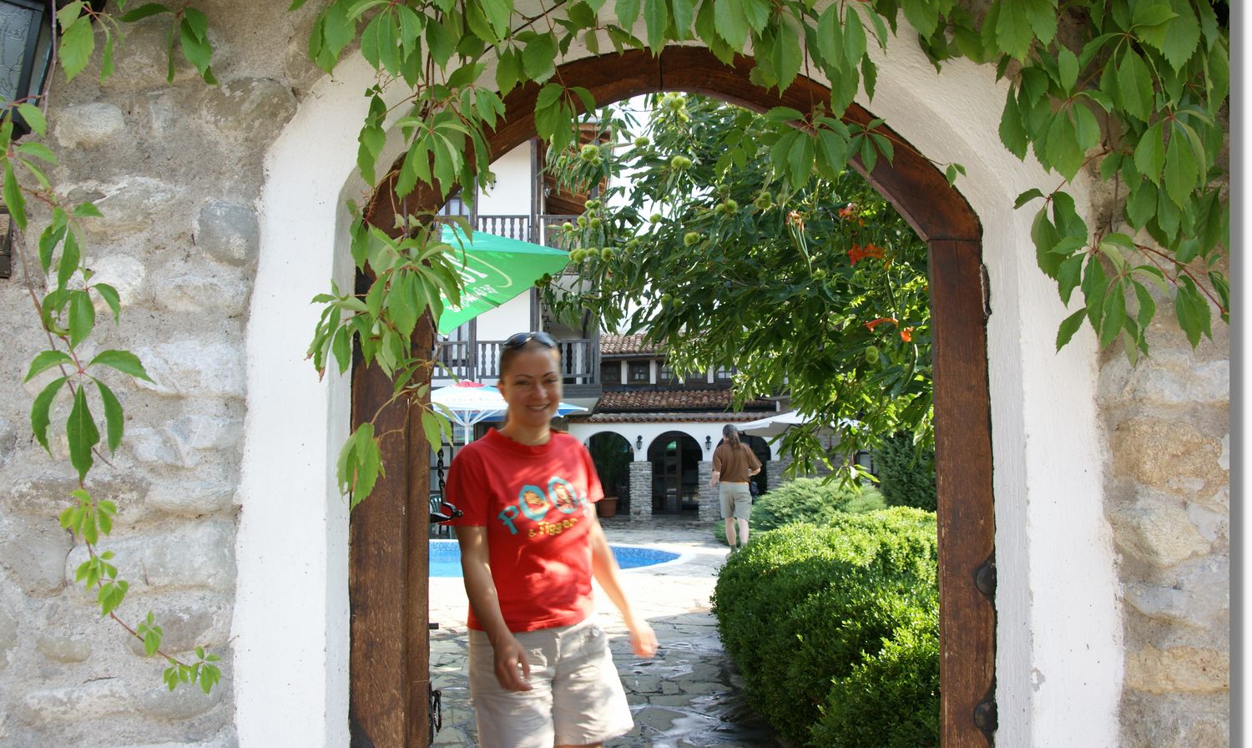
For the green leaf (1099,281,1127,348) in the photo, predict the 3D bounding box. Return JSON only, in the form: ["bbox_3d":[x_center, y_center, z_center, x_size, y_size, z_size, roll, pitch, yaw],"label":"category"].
[{"bbox_3d":[0.861,-0.107,1.660,0.041,0.126,0.024,11,-11,6],"label":"green leaf"}]

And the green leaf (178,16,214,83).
[{"bbox_3d":[-0.769,-0.586,1.682,0.065,0.123,0.035,0,-5,0],"label":"green leaf"}]

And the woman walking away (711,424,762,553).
[{"bbox_3d":[1.359,1.457,11.700,0.600,1.670,0.420,0,-5,-7],"label":"woman walking away"}]

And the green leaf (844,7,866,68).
[{"bbox_3d":[0.409,-0.601,1.680,0.043,0.123,0.024,-2,-11,-9],"label":"green leaf"}]

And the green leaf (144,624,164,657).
[{"bbox_3d":[-0.814,0.459,1.618,0.035,0.057,0.025,0,-5,0],"label":"green leaf"}]

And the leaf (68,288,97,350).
[{"bbox_3d":[-0.967,-0.098,1.670,0.048,0.107,0.024,9,-11,-6],"label":"leaf"}]

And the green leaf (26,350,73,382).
[{"bbox_3d":[-1.016,-0.014,1.656,0.085,0.059,0.040,0,-5,-6],"label":"green leaf"}]

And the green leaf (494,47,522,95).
[{"bbox_3d":[-0.211,-0.541,1.679,0.049,0.086,0.030,0,-5,0],"label":"green leaf"}]

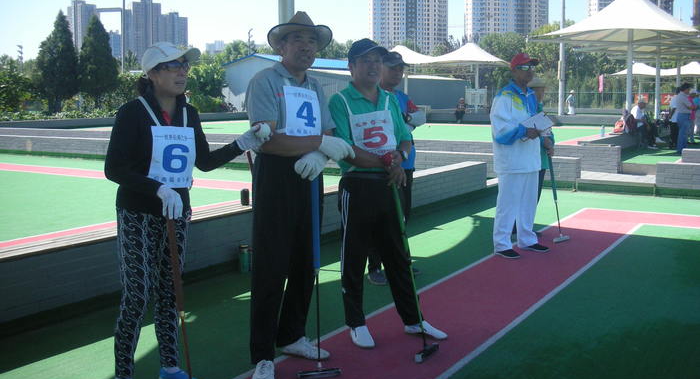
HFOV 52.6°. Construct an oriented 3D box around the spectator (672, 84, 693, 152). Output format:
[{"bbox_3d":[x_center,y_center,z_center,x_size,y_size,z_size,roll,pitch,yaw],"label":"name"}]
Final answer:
[{"bbox_3d":[7.468,-1.588,15.784,0.400,1.620,0.480,2,8,15],"label":"spectator"}]

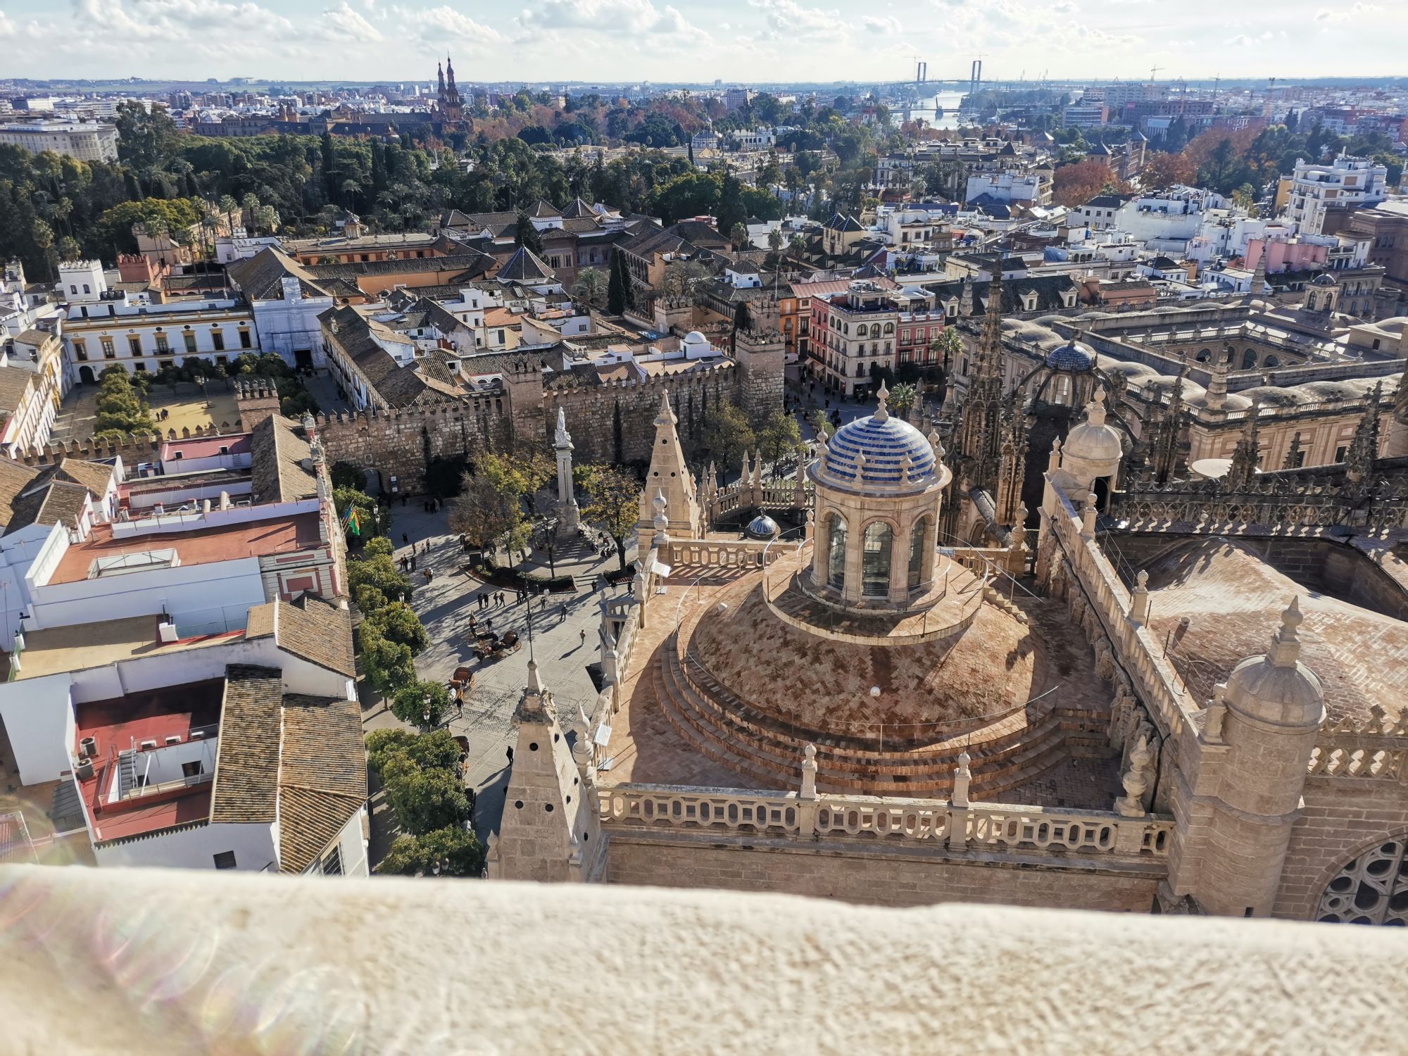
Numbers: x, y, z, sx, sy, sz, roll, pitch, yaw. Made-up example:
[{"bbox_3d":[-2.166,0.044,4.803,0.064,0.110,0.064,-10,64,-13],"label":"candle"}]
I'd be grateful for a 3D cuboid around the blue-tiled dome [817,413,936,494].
[{"bbox_3d":[6.710,-3.227,39.723,4.400,2.150,4.400,2,23,5],"label":"blue-tiled dome"}]

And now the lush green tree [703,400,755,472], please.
[{"bbox_3d":[3.264,-11.474,143.666,7.400,12.870,7.200,0,23,0],"label":"lush green tree"}]

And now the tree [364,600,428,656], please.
[{"bbox_3d":[-30.701,11.028,105.831,6.000,5.600,6.000,0,23,0],"label":"tree"}]

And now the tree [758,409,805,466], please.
[{"bbox_3d":[10.870,-11.643,149.379,6.600,10.400,6.600,2,23,5],"label":"tree"}]

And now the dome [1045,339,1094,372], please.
[{"bbox_3d":[28.402,-13.516,81.621,3.700,1.940,3.700,0,23,0],"label":"dome"}]

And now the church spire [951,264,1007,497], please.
[{"bbox_3d":[15.566,-7.930,60.173,3.100,14.200,3.100,2,23,5],"label":"church spire"}]

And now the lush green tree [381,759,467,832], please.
[{"bbox_3d":[-20.415,20.251,78.004,6.400,5.800,6.200,0,23,0],"label":"lush green tree"}]

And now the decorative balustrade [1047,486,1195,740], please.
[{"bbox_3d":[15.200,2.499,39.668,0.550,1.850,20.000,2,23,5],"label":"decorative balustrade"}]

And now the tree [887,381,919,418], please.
[{"bbox_3d":[31.927,-19.141,168.915,4.800,8.800,4.800,2,23,5],"label":"tree"}]

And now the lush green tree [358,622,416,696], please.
[{"bbox_3d":[-28.566,12.875,95.322,5.100,7.800,5.100,2,23,5],"label":"lush green tree"}]

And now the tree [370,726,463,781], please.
[{"bbox_3d":[-22.322,18.545,82.028,7.000,5.800,6.000,0,23,0],"label":"tree"}]

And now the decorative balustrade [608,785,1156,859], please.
[{"bbox_3d":[5.648,9.355,34.169,18.000,1.600,0.550,2,23,5],"label":"decorative balustrade"}]

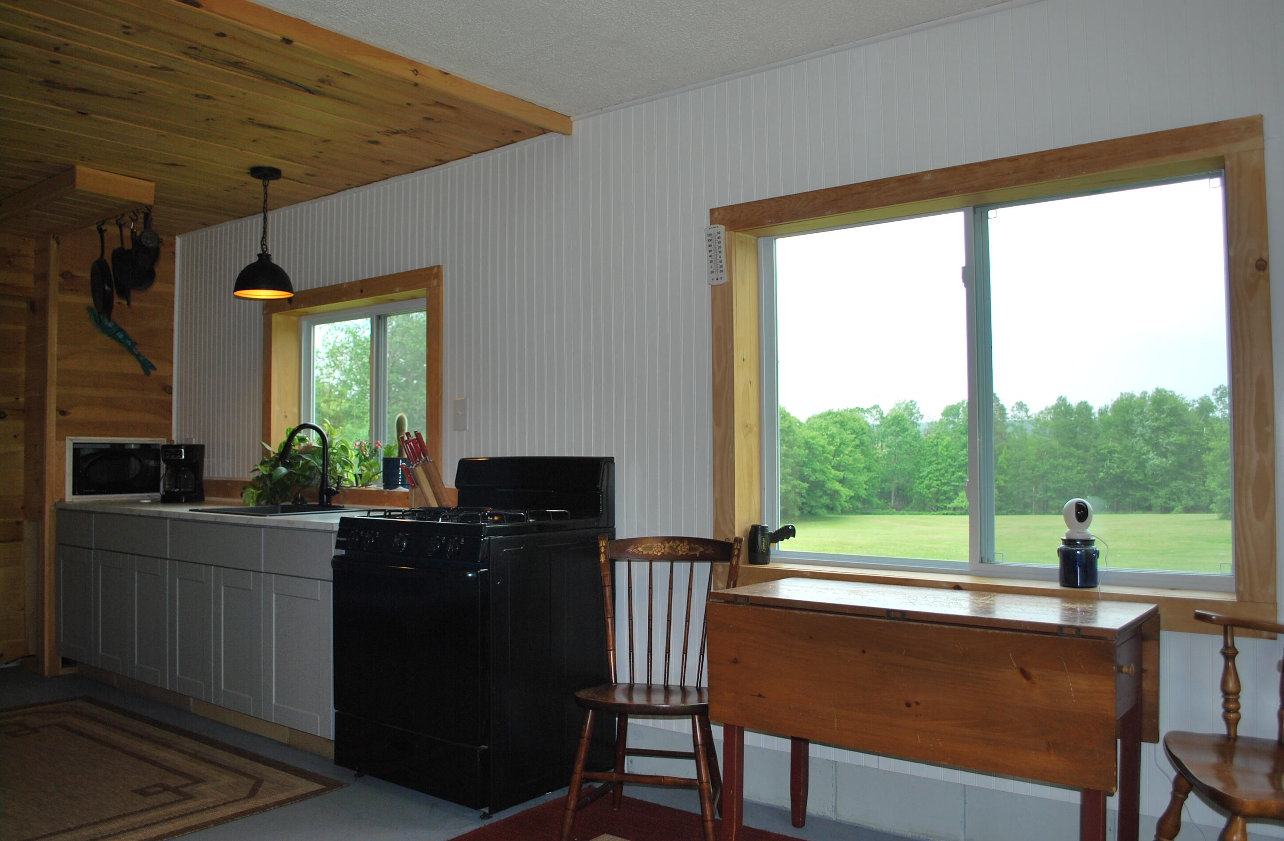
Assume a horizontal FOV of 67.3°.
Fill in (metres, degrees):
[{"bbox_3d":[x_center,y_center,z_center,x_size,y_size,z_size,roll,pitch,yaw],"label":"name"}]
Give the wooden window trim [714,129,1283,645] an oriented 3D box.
[{"bbox_3d":[0.937,-0.093,2.868,1.619,1.289,0.160,-2,-2,36],"label":"wooden window trim"}]

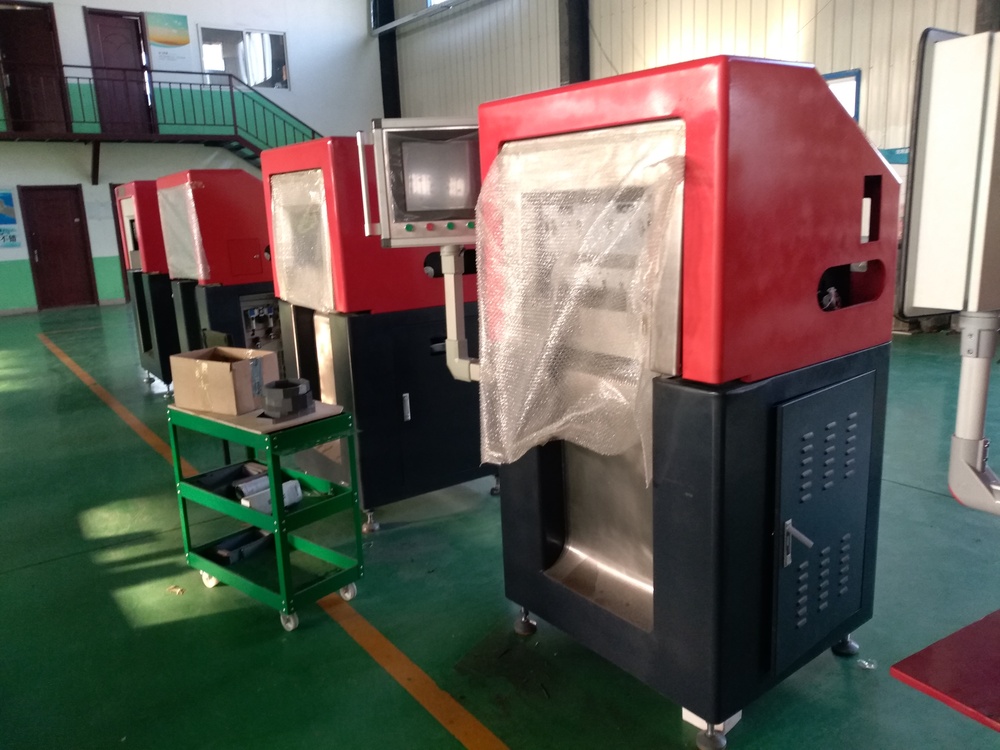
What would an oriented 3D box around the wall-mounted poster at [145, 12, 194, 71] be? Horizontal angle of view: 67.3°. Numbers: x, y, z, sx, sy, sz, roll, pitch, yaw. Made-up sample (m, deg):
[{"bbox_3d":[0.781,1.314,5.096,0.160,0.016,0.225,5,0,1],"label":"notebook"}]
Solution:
[{"bbox_3d":[-5.979,-6.015,13.642,0.703,1.000,0.020,-11,15,-34],"label":"wall-mounted poster"}]

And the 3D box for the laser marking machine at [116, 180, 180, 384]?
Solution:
[{"bbox_3d":[-2.785,-0.825,6.732,0.833,1.724,0.889,-11,15,-34],"label":"laser marking machine"}]

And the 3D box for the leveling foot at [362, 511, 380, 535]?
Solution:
[{"bbox_3d":[-0.583,0.657,3.382,0.080,0.094,0.080,-3,13,1],"label":"leveling foot"}]

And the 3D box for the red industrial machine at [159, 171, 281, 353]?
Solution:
[{"bbox_3d":[-1.858,-0.588,5.520,0.833,1.720,0.888,-11,15,-35],"label":"red industrial machine"}]

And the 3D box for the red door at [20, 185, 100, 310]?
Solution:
[{"bbox_3d":[-7.689,-2.219,13.132,0.955,2.128,0.098,-11,15,-34],"label":"red door"}]

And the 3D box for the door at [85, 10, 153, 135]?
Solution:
[{"bbox_3d":[-6.666,-5.316,13.276,0.945,2.107,0.098,-11,15,-34],"label":"door"}]

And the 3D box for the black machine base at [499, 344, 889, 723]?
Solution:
[{"bbox_3d":[0.590,0.343,2.439,0.811,0.904,0.888,-11,16,-35],"label":"black machine base"}]

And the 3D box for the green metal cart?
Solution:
[{"bbox_3d":[-0.916,0.497,2.933,0.682,0.761,0.337,8,16,38],"label":"green metal cart"}]

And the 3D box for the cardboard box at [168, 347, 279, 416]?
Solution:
[{"bbox_3d":[-1.064,0.018,2.923,0.346,0.198,0.219,5,15,30],"label":"cardboard box"}]

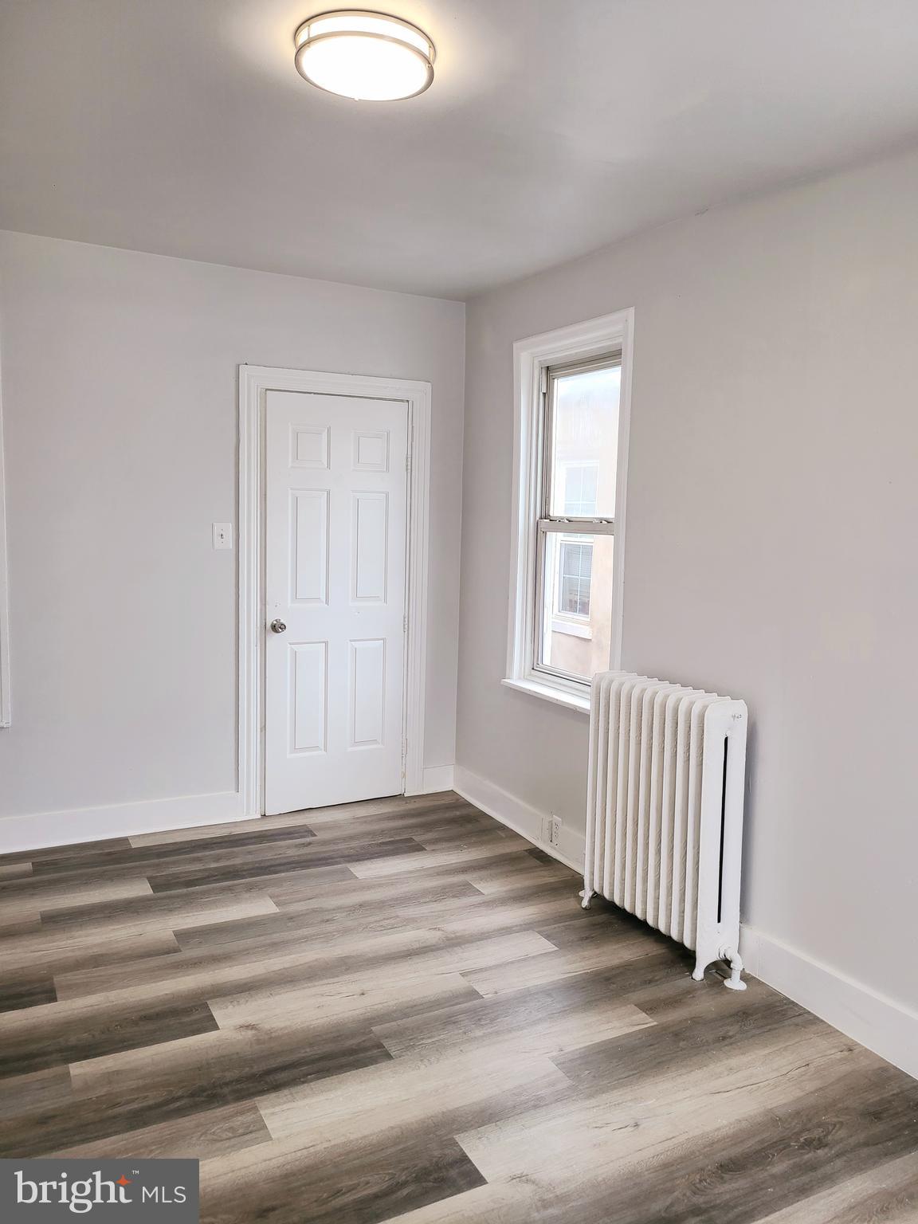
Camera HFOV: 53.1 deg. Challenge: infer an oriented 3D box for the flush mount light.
[{"bbox_3d":[-0.220,-1.296,2.163,0.327,0.063,0.327,1,7,0],"label":"flush mount light"}]

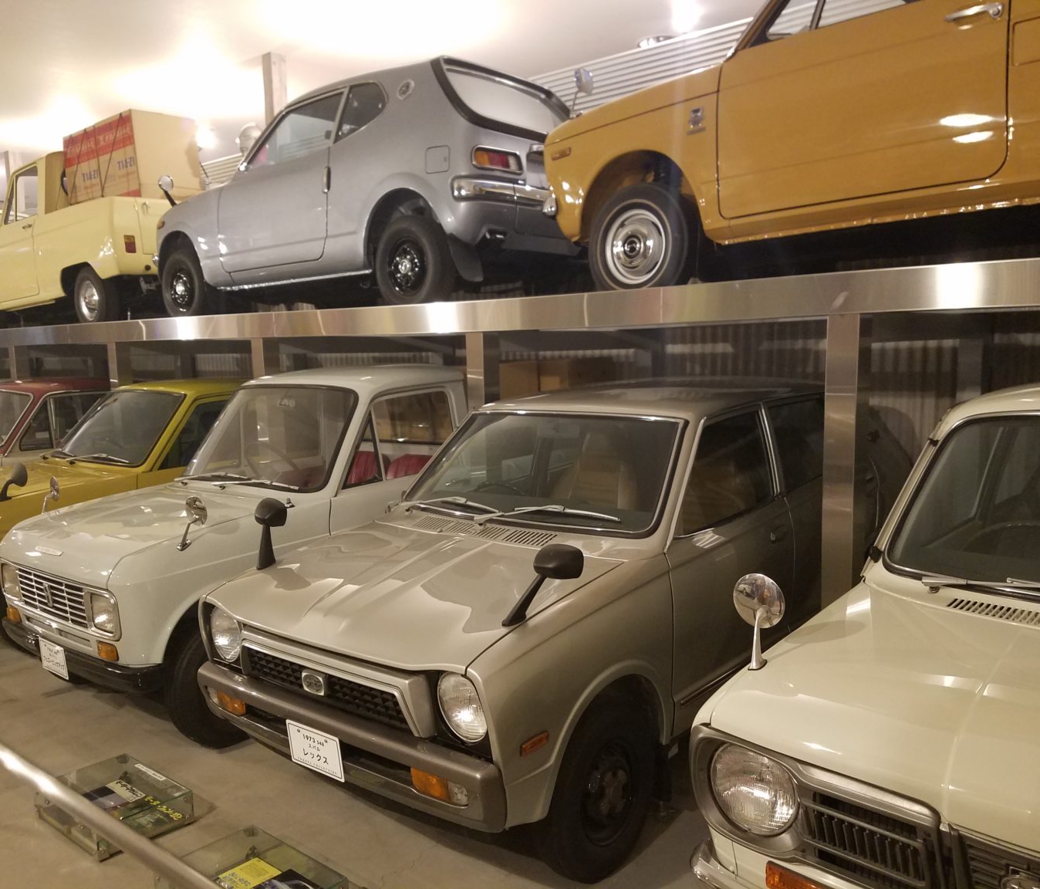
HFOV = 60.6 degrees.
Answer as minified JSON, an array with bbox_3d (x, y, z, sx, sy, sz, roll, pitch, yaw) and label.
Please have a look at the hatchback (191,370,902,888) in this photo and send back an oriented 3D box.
[{"bbox_3d":[0.369,0.400,3.438,1.295,1.280,2.995,4,9,40],"label":"hatchback"}]

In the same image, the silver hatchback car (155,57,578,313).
[{"bbox_3d":[-0.902,-1.347,5.250,2.995,1.275,1.295,4,9,41],"label":"silver hatchback car"}]

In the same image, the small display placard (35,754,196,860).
[{"bbox_3d":[-1.254,1.115,2.754,0.393,0.097,0.290,4,8,38],"label":"small display placard"}]

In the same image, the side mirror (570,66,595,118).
[{"bbox_3d":[0.252,-1.430,3.614,0.080,0.205,0.100,3,8,35],"label":"side mirror"}]

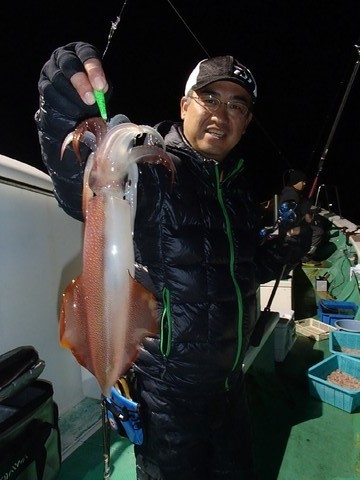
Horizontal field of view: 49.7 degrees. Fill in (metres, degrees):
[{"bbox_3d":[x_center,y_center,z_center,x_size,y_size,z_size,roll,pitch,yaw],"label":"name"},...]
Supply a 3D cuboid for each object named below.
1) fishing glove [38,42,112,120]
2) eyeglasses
[{"bbox_3d":[-0.149,-0.220,0.550,0.100,0.108,0.120,0,3,-9],"label":"fishing glove"},{"bbox_3d":[0.104,-0.343,0.995,0.140,0.045,0.138,14,15,-3],"label":"eyeglasses"}]

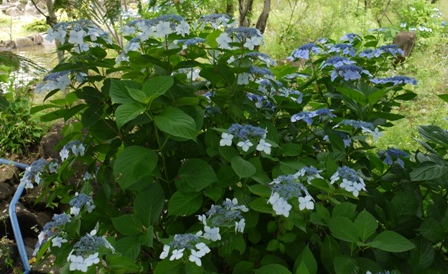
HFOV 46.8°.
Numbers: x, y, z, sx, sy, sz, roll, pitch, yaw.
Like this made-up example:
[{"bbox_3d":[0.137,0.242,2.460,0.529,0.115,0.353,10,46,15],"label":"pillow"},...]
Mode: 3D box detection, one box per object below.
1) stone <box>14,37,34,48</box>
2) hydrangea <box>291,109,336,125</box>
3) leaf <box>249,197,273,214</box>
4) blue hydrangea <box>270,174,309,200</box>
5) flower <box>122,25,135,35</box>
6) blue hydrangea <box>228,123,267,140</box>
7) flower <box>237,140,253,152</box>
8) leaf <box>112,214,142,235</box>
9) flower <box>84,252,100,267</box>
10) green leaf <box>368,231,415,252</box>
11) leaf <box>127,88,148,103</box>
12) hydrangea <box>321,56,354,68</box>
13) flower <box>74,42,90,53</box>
[{"bbox_3d":[-3.083,-1.460,8.000,0.310,0.160,0.220,0,17,0],"label":"stone"},{"bbox_3d":[0.315,-0.069,1.820,0.160,0.050,0.115,0,11,0],"label":"hydrangea"},{"bbox_3d":[0.109,0.197,1.470,0.083,0.025,0.058,-13,43,-2],"label":"leaf"},{"bbox_3d":[0.165,0.124,1.300,0.100,0.050,0.090,0,29,0],"label":"blue hydrangea"},{"bbox_3d":[-0.262,-0.292,1.420,0.032,0.026,0.020,3,17,11],"label":"flower"},{"bbox_3d":[0.065,-0.015,1.420,0.105,0.045,0.095,0,22,0],"label":"blue hydrangea"},{"bbox_3d":[0.059,0.025,1.500,0.045,0.035,0.020,0,11,0],"label":"flower"},{"bbox_3d":[-0.256,0.233,1.380,0.082,0.065,0.018,-1,-26,-3],"label":"leaf"},{"bbox_3d":[-0.324,0.303,1.280,0.037,0.035,0.013,0,-14,0],"label":"flower"},{"bbox_3d":[0.459,0.287,1.420,0.126,0.025,0.078,7,44,3],"label":"green leaf"},{"bbox_3d":[-0.239,-0.113,1.430,0.080,0.020,0.045,36,62,13],"label":"leaf"},{"bbox_3d":[0.377,-0.251,1.720,0.110,0.042,0.100,0,17,0],"label":"hydrangea"},{"bbox_3d":[-0.410,-0.259,1.500,0.046,0.036,0.020,-1,11,-6],"label":"flower"}]

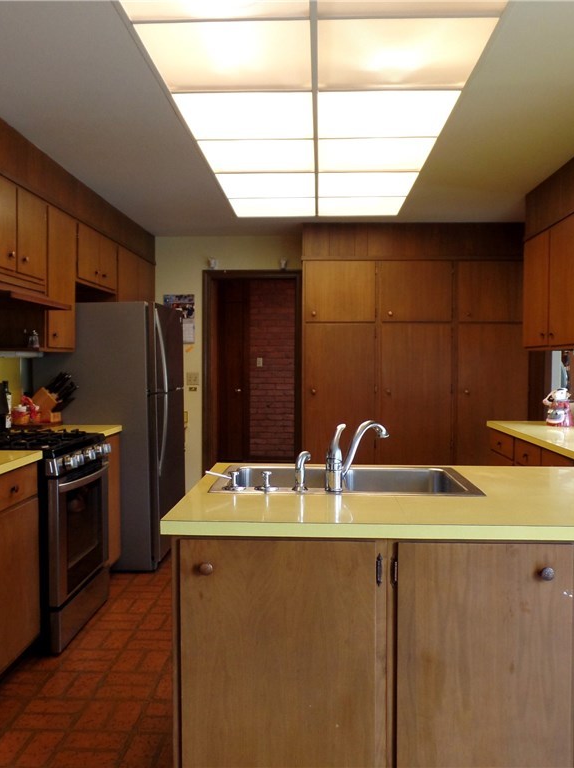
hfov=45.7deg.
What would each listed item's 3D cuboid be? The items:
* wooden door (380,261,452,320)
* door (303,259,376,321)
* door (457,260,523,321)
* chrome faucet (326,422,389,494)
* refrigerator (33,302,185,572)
[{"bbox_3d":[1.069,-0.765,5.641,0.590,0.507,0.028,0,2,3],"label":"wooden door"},{"bbox_3d":[0.443,-0.769,5.668,0.588,0.510,0.028,0,2,3],"label":"door"},{"bbox_3d":[1.659,-0.748,5.507,0.553,0.492,0.025,0,2,3],"label":"door"},{"bbox_3d":[0.223,0.220,2.161,0.250,0.212,0.060,-1,2,-37],"label":"chrome faucet"},{"bbox_3d":[-1.151,0.323,4.607,0.820,1.670,0.795,0,2,3],"label":"refrigerator"}]

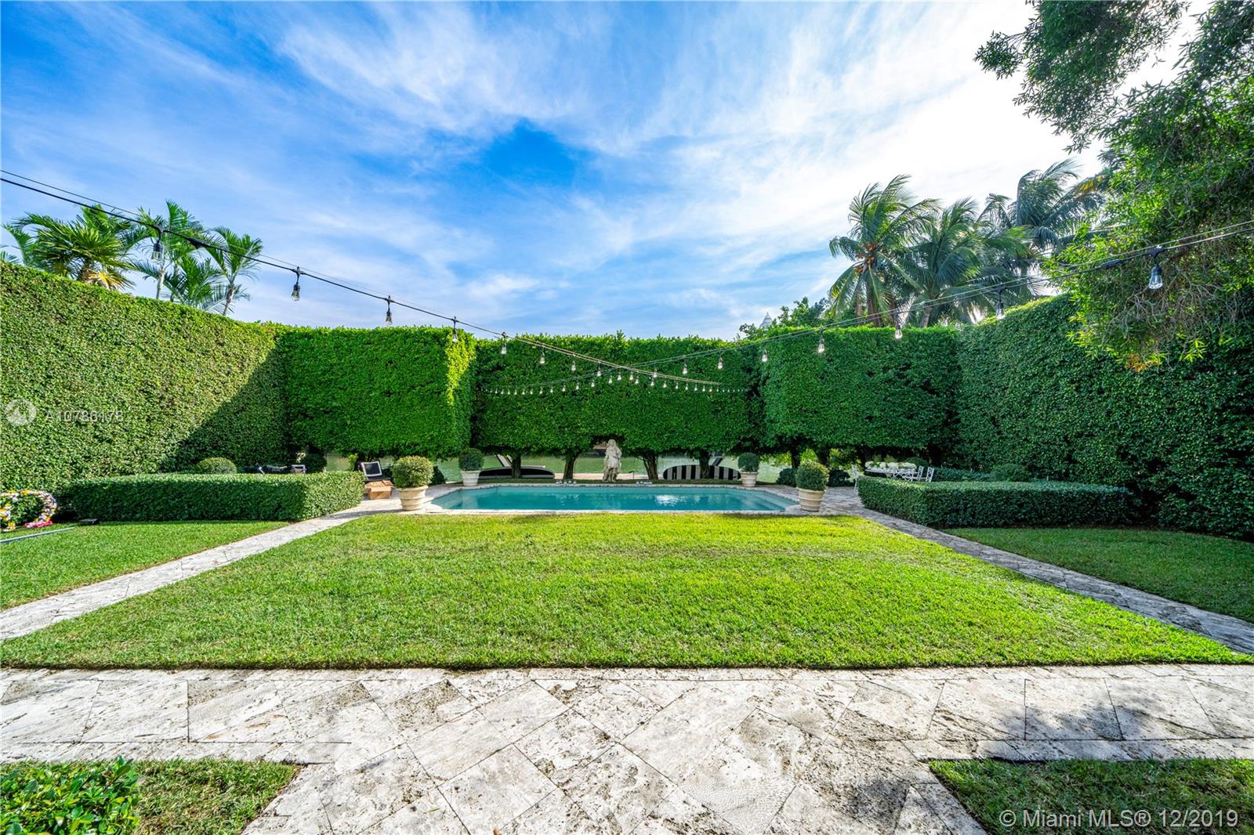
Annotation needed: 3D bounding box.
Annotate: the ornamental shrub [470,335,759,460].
[{"bbox_3d":[-0.470,-0.692,15.818,10.300,4.450,1.700,0,-1,0],"label":"ornamental shrub"}]

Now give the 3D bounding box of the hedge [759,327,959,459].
[{"bbox_3d":[7.738,-0.683,14.387,5.500,4.200,2.000,0,-1,-1],"label":"hedge"}]

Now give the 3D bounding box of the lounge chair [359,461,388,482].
[{"bbox_3d":[-7.950,1.870,13.264,0.680,0.820,1.600,1,-1,-33],"label":"lounge chair"}]

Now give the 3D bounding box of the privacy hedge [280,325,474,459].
[{"bbox_3d":[-8.400,-0.721,14.418,5.400,4.350,2.000,0,-1,0],"label":"privacy hedge"}]

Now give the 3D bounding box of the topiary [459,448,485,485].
[{"bbox_3d":[-5.193,1.623,13.964,0.840,1.270,0.840,0,-1,-1],"label":"topiary"}]

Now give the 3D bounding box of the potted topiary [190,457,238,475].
[{"bbox_3d":[-10.154,1.578,10.254,1.180,1.200,1.150,0,-1,-1],"label":"potted topiary"}]

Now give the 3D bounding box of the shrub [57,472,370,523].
[{"bbox_3d":[-9.250,1.781,9.765,4.800,0.850,2.100,0,-1,0],"label":"shrub"}]

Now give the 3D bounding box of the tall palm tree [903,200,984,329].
[{"bbox_3d":[18.997,-5.156,25.513,5.600,15.400,5.600,0,-1,-1],"label":"tall palm tree"}]

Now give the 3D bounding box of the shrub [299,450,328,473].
[{"bbox_3d":[-10.500,1.710,13.967,0.870,1.170,0.870,0,-1,0],"label":"shrub"}]

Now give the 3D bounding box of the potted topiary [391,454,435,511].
[{"bbox_3d":[-5.180,1.559,10.119,0.940,1.310,0.940,0,-1,0],"label":"potted topiary"}]

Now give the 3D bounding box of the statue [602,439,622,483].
[{"bbox_3d":[-0.521,1.530,14.769,0.700,1.520,0.550,0,-1,-1],"label":"statue"}]

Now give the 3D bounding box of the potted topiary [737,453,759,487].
[{"bbox_3d":[4.030,1.733,13.867,0.730,1.120,0.730,0,-1,0],"label":"potted topiary"}]

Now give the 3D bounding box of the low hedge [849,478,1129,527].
[{"bbox_3d":[8.066,1.848,9.451,4.400,0.780,1.950,0,-1,-1],"label":"low hedge"}]

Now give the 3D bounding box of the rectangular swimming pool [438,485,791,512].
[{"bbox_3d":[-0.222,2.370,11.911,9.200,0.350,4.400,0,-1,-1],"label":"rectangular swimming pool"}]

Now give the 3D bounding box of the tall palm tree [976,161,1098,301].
[{"bbox_3d":[19.000,-4.594,19.301,4.900,14.000,4.900,0,-1,0],"label":"tall palm tree"}]

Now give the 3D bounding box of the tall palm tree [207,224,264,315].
[{"bbox_3d":[-16.300,-2.682,17.460,2.000,10.100,2.000,0,-1,0],"label":"tall palm tree"}]

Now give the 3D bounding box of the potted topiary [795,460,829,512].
[{"bbox_3d":[4.484,1.614,10.126,0.800,1.240,0.800,0,-1,-1],"label":"potted topiary"}]

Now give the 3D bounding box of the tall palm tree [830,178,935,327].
[{"bbox_3d":[13.478,-4.980,22.387,5.600,14.900,5.600,0,-1,-1],"label":"tall palm tree"}]

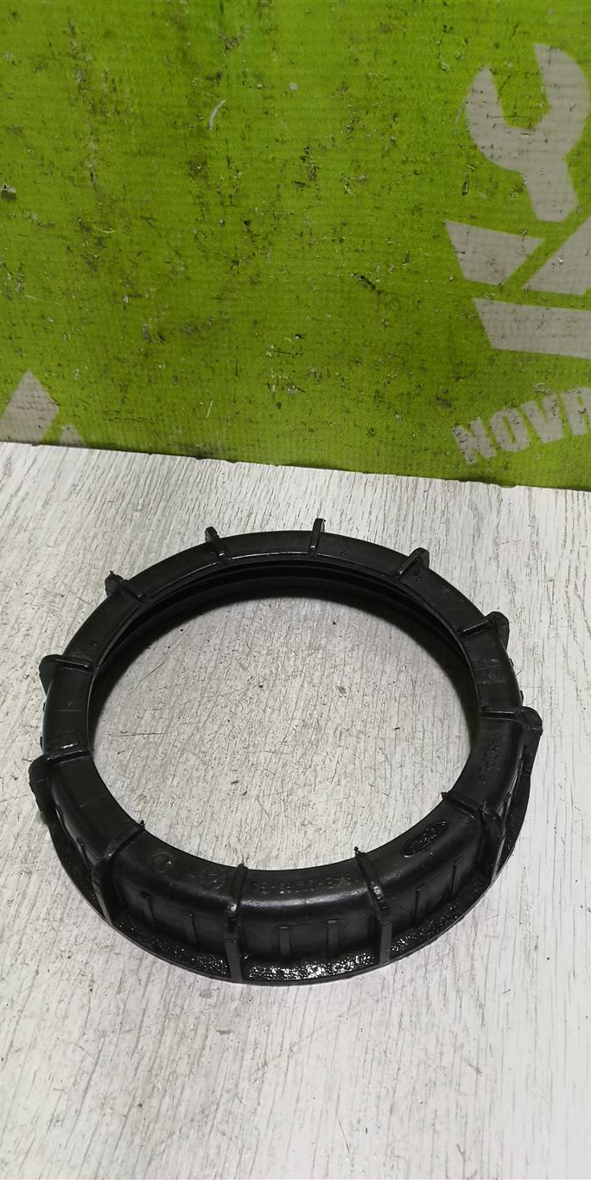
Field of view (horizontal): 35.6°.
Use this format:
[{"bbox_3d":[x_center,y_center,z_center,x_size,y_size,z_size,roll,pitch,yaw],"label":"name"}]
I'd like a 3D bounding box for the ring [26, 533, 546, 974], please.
[{"bbox_3d":[-0.004,0.038,0.287,0.157,0.027,0.157,-1,47,1],"label":"ring"}]

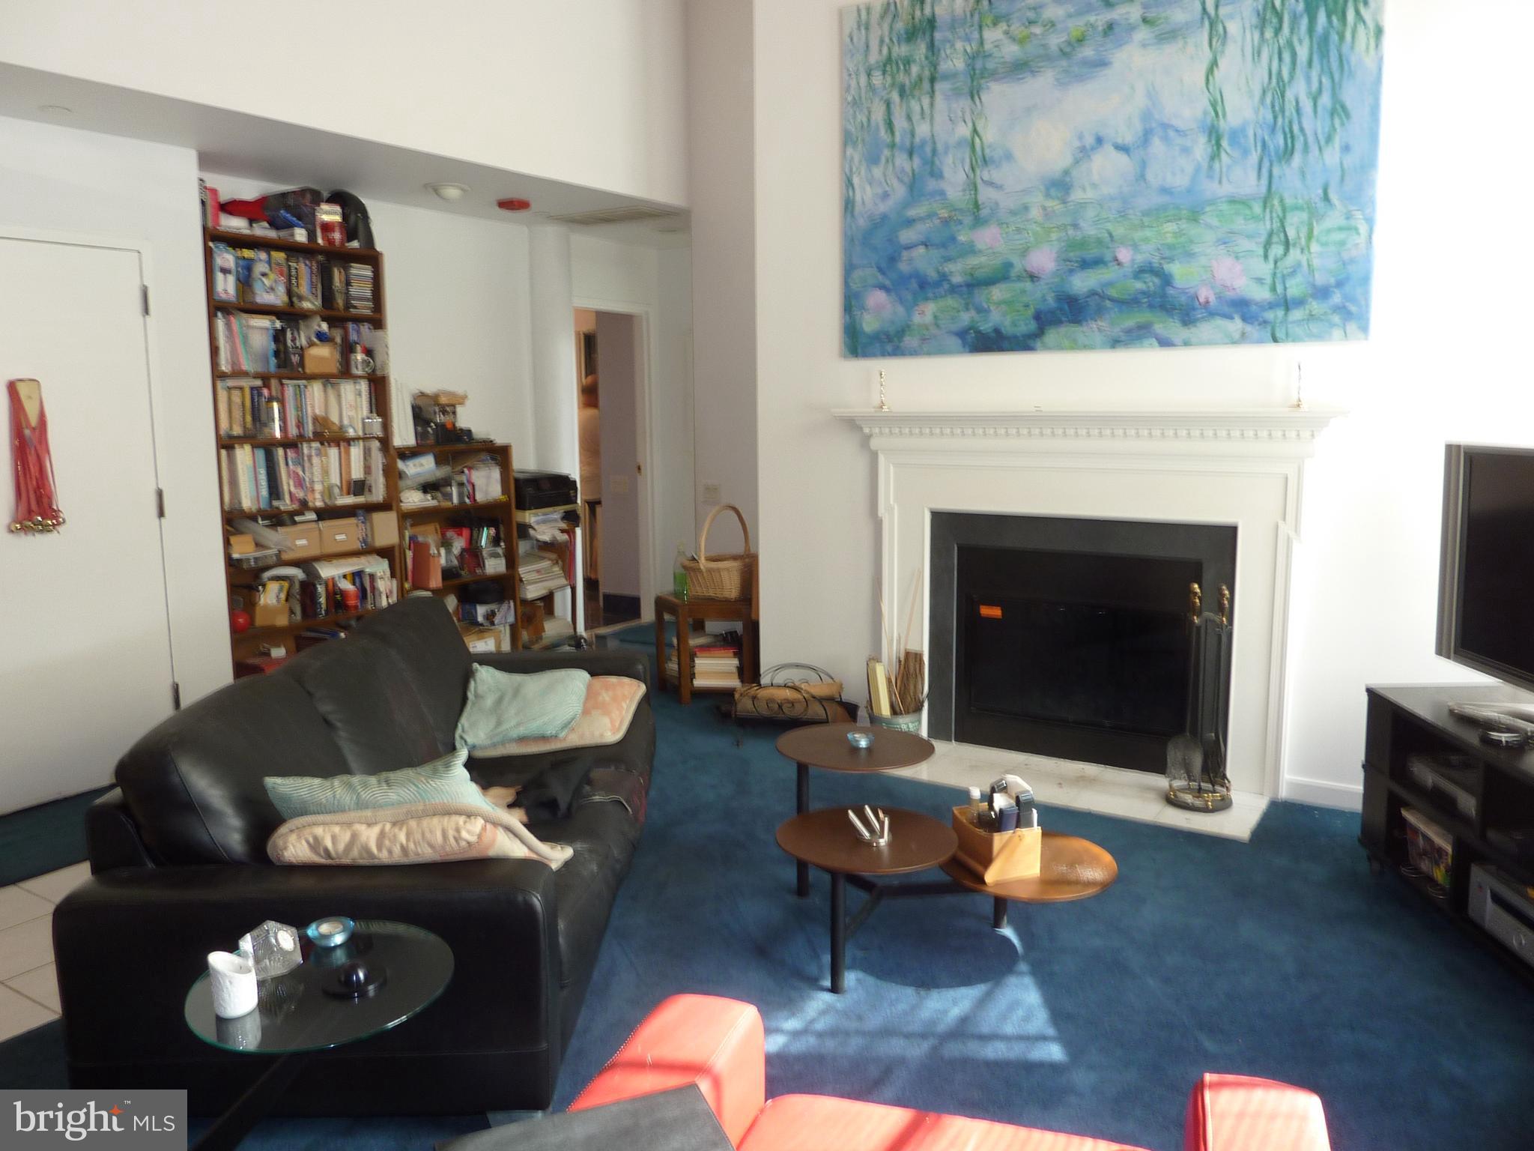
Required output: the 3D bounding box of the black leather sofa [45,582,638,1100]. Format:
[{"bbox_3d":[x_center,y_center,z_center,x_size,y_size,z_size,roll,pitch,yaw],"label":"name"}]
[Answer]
[{"bbox_3d":[-0.944,0.561,3.267,1.000,0.800,2.080,0,8,1],"label":"black leather sofa"}]

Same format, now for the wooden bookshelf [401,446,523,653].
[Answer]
[{"bbox_3d":[-1.646,-0.025,5.665,0.280,1.260,0.698,6,10,37],"label":"wooden bookshelf"}]

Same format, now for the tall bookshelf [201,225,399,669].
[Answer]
[{"bbox_3d":[-2.107,-0.362,4.981,0.280,2.130,0.809,6,10,37],"label":"tall bookshelf"}]

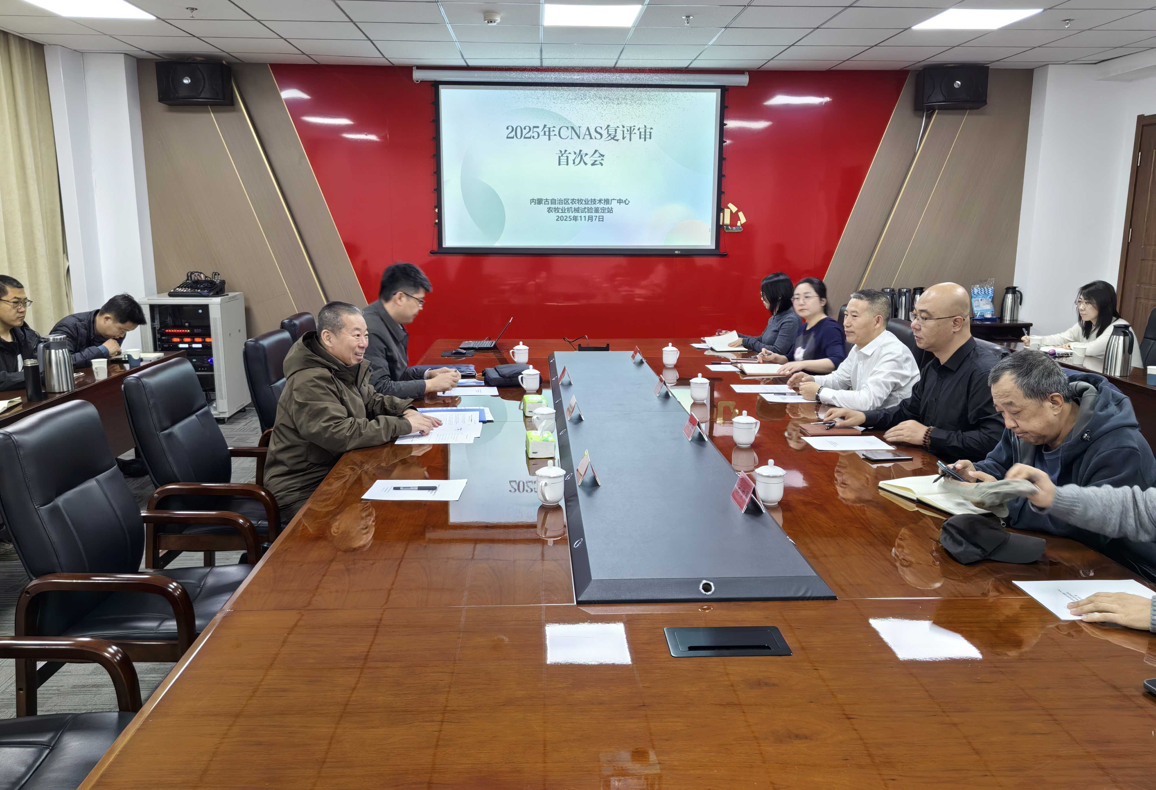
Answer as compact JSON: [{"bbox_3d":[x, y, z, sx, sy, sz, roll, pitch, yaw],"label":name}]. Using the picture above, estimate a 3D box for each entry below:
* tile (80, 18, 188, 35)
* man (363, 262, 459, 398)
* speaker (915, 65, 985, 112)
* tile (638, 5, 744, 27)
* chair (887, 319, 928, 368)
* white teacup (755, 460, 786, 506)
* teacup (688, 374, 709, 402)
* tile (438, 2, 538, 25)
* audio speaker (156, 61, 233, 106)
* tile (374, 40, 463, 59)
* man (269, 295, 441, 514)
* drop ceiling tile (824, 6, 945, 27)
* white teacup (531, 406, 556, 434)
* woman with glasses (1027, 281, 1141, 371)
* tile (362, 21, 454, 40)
[{"bbox_3d":[-2.951,-2.446,5.973,0.600,0.020,0.600,0,11,-2],"label":"tile"},{"bbox_3d":[-0.871,0.038,4.578,0.640,1.345,0.520,0,11,-3],"label":"man"},{"bbox_3d":[3.012,-2.464,7.270,0.495,0.283,0.275,2,11,9],"label":"speaker"},{"bbox_3d":[0.678,-2.339,5.542,0.600,0.020,0.600,0,11,-2],"label":"tile"},{"bbox_3d":[1.399,0.190,4.600,0.660,1.070,0.620,0,11,-2],"label":"chair"},{"bbox_3d":[0.583,0.259,2.731,0.095,0.133,0.110,0,11,-2],"label":"white teacup"},{"bbox_3d":[0.579,-0.036,4.245,0.094,0.133,0.111,2,11,8],"label":"teacup"},{"bbox_3d":[-0.520,-2.333,5.490,0.600,0.020,0.600,0,11,-3],"label":"tile"},{"bbox_3d":[-2.936,-2.382,6.937,0.500,0.280,0.280,-1,11,-6],"label":"audio speaker"},{"bbox_3d":[-1.174,-2.559,6.660,0.600,0.020,0.600,0,11,-3],"label":"tile"},{"bbox_3d":[-0.885,0.278,3.546,0.650,1.285,0.580,0,11,-2],"label":"man"},{"bbox_3d":[1.881,-2.350,5.608,0.600,0.020,0.600,0,11,-3],"label":"drop ceiling tile"},{"bbox_3d":[-0.137,0.093,3.555,0.103,0.135,0.090,-5,12,-27],"label":"white teacup"},{"bbox_3d":[3.282,-0.099,5.715,0.700,1.220,0.650,-1,11,-8],"label":"woman with glasses"},{"bbox_3d":[-1.146,-2.445,6.052,0.600,0.020,0.600,0,11,-3],"label":"tile"}]

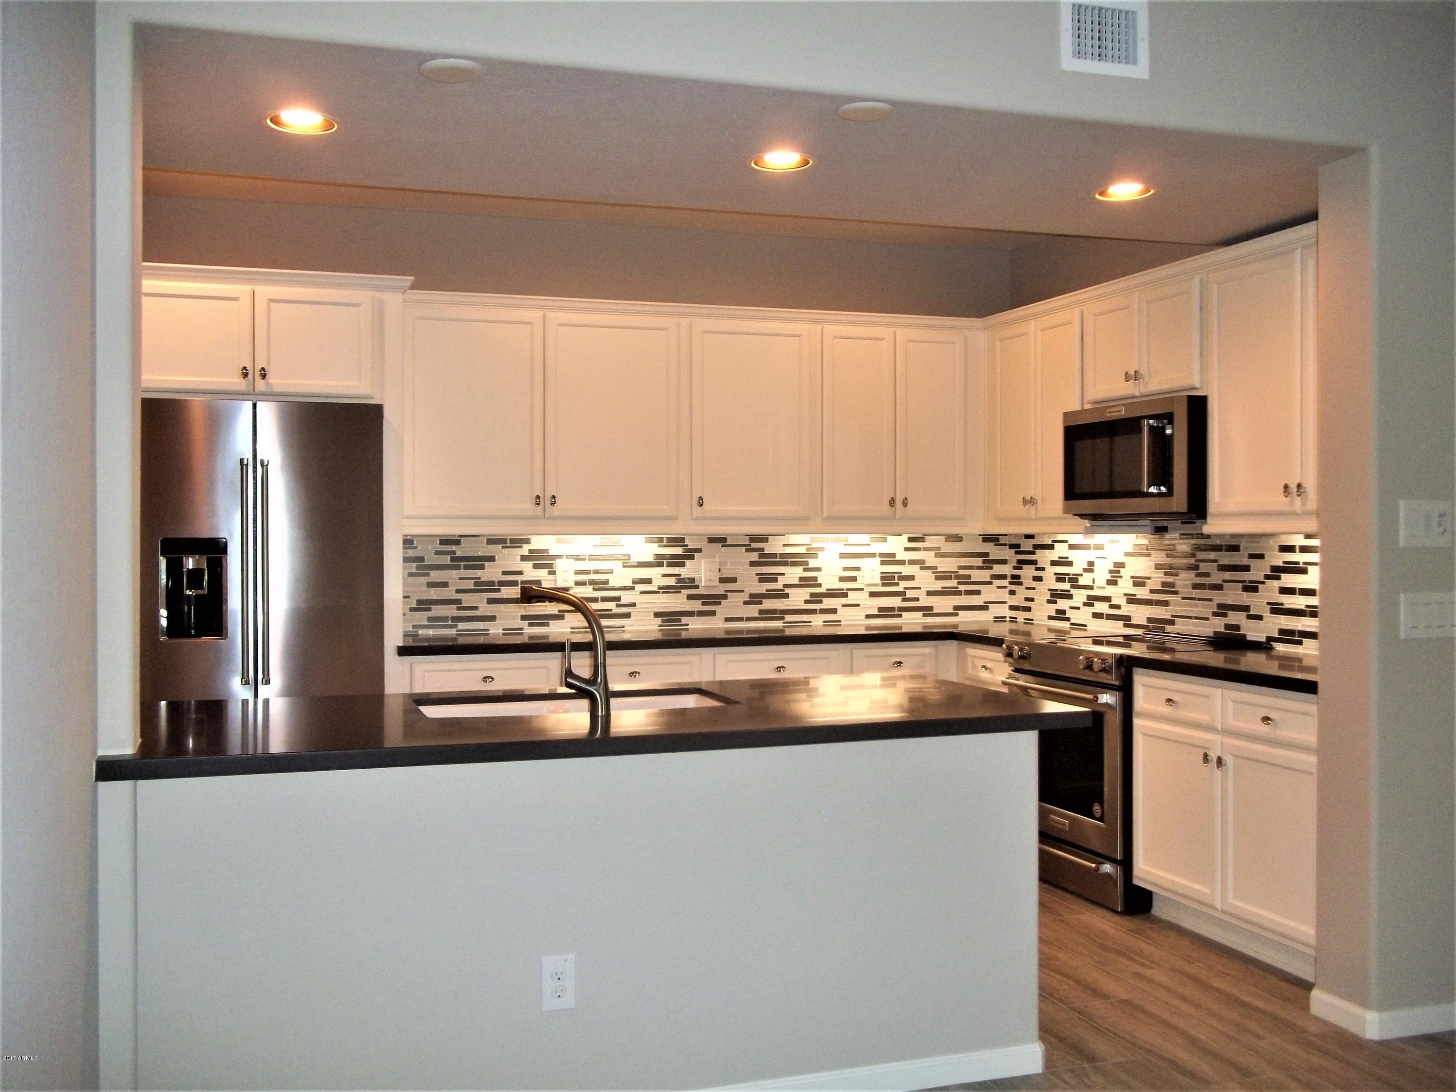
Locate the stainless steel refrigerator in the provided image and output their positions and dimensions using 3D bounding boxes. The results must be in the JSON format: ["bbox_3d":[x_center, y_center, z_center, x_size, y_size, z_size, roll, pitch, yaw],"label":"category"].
[{"bbox_3d":[-1.828,0.377,5.222,0.910,1.813,0.701,0,1,-19],"label":"stainless steel refrigerator"}]

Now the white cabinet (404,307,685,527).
[{"bbox_3d":[-0.798,-0.544,5.724,1.170,0.898,0.335,0,1,-19],"label":"white cabinet"}]

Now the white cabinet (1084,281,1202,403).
[{"bbox_3d":[1.738,-0.773,5.266,0.322,0.424,0.770,0,1,-19],"label":"white cabinet"}]

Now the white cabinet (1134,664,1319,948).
[{"bbox_3d":[1.880,0.831,4.415,0.619,0.792,0.942,0,1,-19],"label":"white cabinet"}]

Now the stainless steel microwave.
[{"bbox_3d":[1.679,-0.325,5.178,0.400,0.425,0.768,0,1,-19],"label":"stainless steel microwave"}]

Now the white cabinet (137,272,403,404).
[{"bbox_3d":[-1.857,-0.789,5.289,1.077,0.468,0.595,0,1,-19],"label":"white cabinet"}]

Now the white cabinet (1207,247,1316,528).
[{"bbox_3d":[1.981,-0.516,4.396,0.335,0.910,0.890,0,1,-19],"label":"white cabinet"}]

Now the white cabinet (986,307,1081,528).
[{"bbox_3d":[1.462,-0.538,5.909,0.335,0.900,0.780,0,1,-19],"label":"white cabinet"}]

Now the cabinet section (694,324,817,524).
[{"bbox_3d":[0.074,-0.552,6.120,0.609,0.872,0.337,0,1,-19],"label":"cabinet section"}]

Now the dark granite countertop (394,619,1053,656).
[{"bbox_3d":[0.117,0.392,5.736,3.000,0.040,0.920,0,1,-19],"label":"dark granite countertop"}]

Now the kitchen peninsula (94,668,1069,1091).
[{"bbox_3d":[-0.311,0.852,3.386,2.214,0.892,0.941,0,1,-19],"label":"kitchen peninsula"}]

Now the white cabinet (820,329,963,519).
[{"bbox_3d":[0.709,-0.548,6.240,0.735,0.887,0.335,0,1,-19],"label":"white cabinet"}]

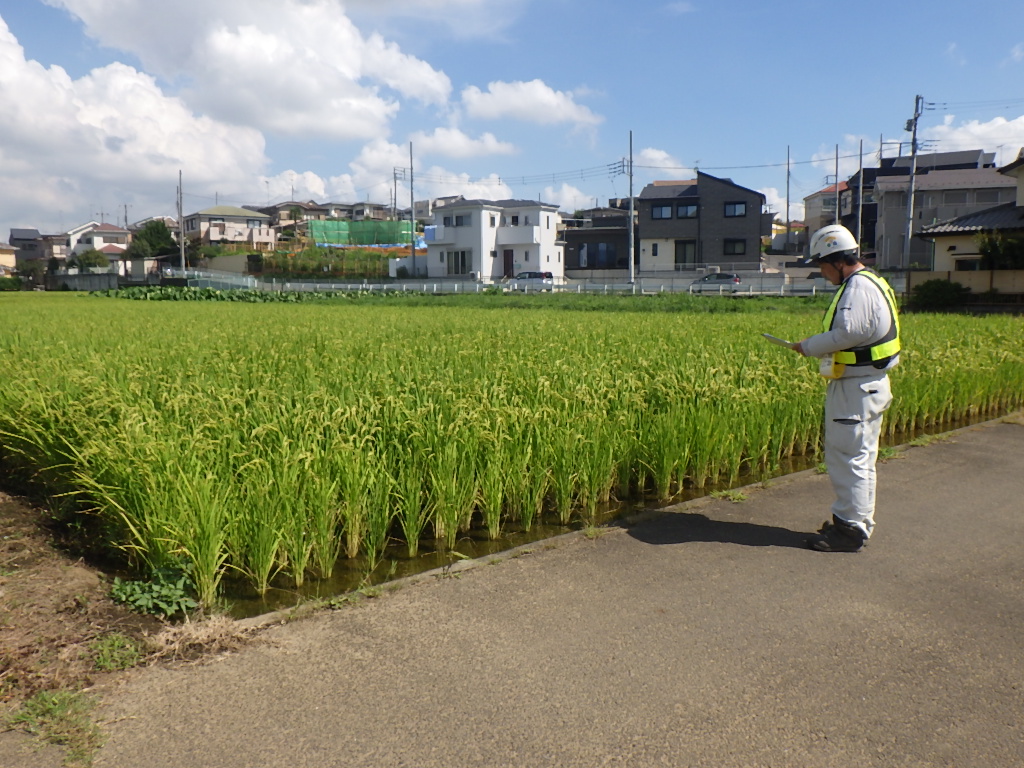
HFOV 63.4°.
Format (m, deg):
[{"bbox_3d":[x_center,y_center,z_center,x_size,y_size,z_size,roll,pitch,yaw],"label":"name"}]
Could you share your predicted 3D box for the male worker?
[{"bbox_3d":[1.756,0.024,4.360,0.530,1.720,0.500,1,8,14],"label":"male worker"}]

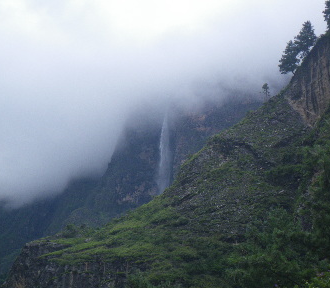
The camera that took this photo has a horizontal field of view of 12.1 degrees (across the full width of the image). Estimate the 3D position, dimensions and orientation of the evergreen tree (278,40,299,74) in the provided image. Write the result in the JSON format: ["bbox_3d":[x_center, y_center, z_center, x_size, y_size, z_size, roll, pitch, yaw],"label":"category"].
[{"bbox_3d":[22.900,-16.040,288.000,4.080,6.310,3.960,0,-10,0],"label":"evergreen tree"}]

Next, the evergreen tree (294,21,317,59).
[{"bbox_3d":[26.240,-19.510,290.000,4.480,7.100,4.350,0,-10,0],"label":"evergreen tree"}]

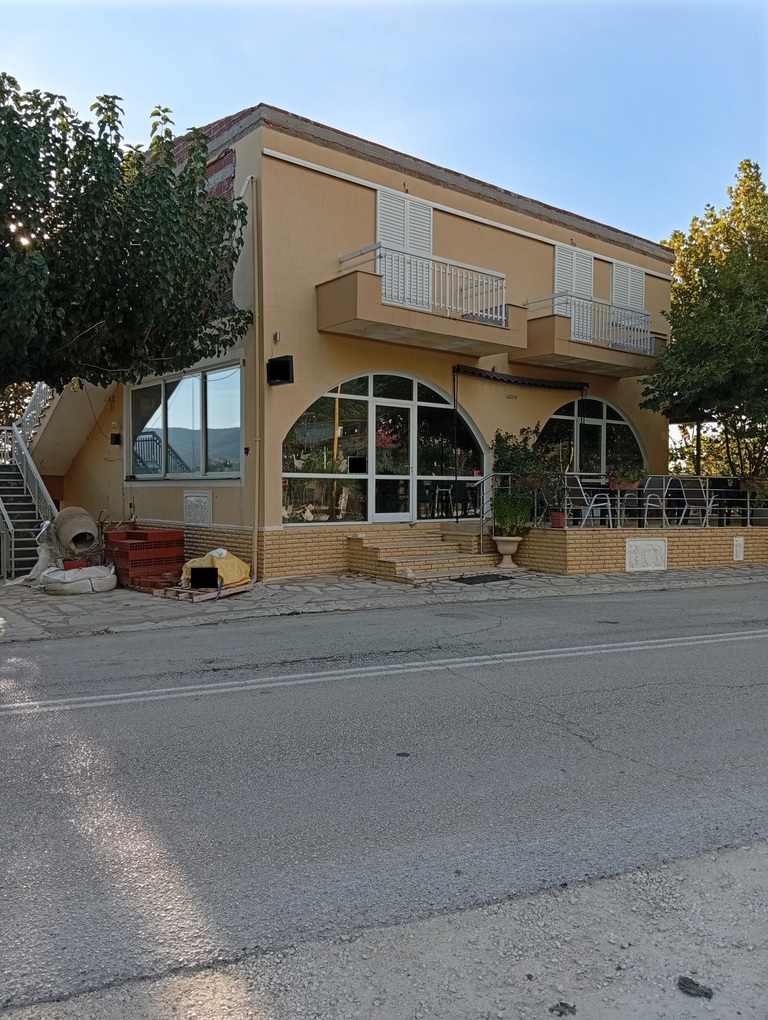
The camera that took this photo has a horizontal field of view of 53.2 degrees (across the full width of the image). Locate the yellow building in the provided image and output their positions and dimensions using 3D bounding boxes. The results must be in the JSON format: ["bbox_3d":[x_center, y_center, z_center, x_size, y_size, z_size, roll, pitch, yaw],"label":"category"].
[{"bbox_3d":[-0.649,-3.389,21.200,13.800,8.600,12.600,-2,2,-39],"label":"yellow building"}]

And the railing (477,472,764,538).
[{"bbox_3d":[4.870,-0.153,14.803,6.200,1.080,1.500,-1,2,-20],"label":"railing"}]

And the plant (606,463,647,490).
[{"bbox_3d":[4.372,-0.604,13.832,0.620,0.500,0.340,-1,2,-20],"label":"plant"}]

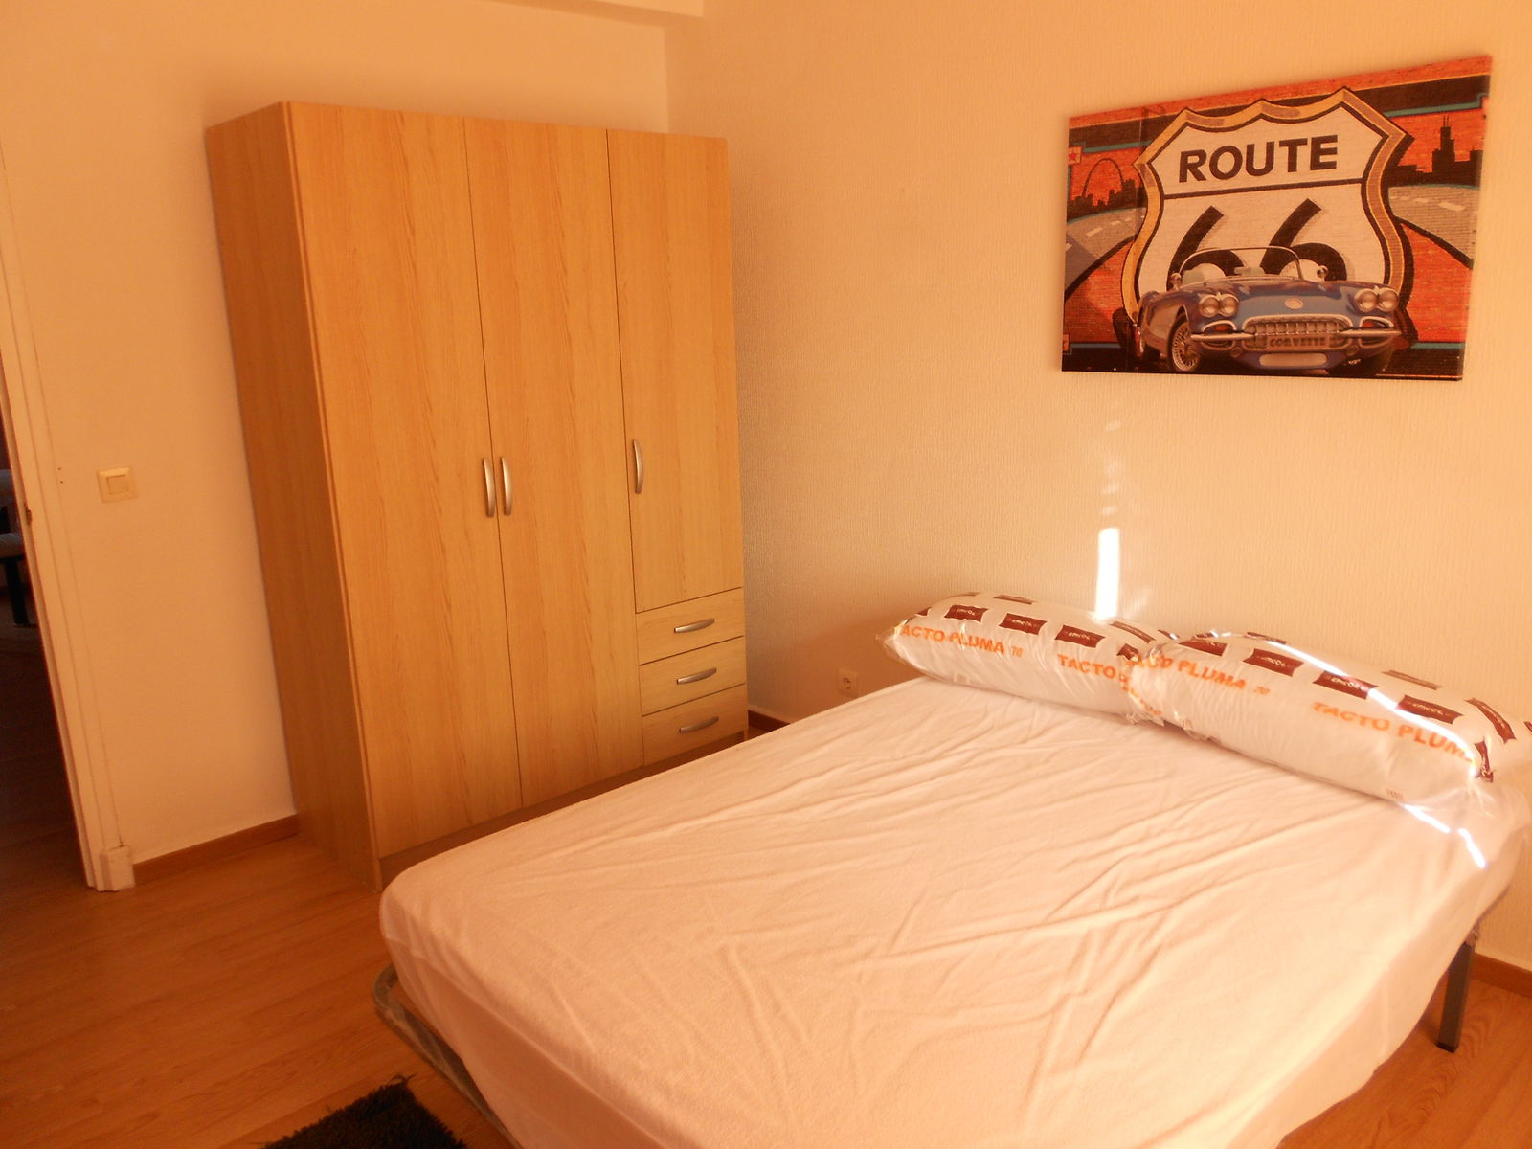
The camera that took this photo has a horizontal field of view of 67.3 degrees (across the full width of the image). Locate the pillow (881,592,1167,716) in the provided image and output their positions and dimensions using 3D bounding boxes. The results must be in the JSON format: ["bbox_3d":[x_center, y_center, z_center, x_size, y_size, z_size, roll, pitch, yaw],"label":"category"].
[{"bbox_3d":[0.657,0.173,2.924,0.720,0.195,0.325,11,19,44],"label":"pillow"}]

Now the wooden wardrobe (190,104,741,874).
[{"bbox_3d":[-0.738,-0.261,3.364,1.284,1.925,0.539,-13,18,-41],"label":"wooden wardrobe"}]

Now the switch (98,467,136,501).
[{"bbox_3d":[-1.641,-0.225,2.912,0.080,0.080,0.012,-13,18,-41],"label":"switch"}]

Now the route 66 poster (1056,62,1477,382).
[{"bbox_3d":[1.056,-0.742,2.537,0.025,0.602,0.900,-13,18,-41],"label":"route 66 poster"}]

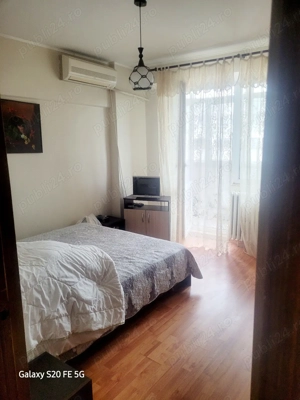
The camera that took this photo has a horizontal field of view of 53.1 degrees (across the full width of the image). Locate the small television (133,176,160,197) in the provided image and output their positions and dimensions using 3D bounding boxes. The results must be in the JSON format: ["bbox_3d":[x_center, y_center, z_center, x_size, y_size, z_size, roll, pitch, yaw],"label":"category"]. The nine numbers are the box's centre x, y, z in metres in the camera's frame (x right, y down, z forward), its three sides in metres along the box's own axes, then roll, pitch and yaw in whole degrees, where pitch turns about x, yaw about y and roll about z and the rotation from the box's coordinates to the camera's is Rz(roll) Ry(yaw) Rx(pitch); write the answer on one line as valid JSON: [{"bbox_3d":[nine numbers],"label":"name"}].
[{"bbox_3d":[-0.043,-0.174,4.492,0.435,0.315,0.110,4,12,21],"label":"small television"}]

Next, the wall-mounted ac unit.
[{"bbox_3d":[-0.808,-1.736,4.113,0.174,0.291,0.848,7,14,37],"label":"wall-mounted ac unit"}]

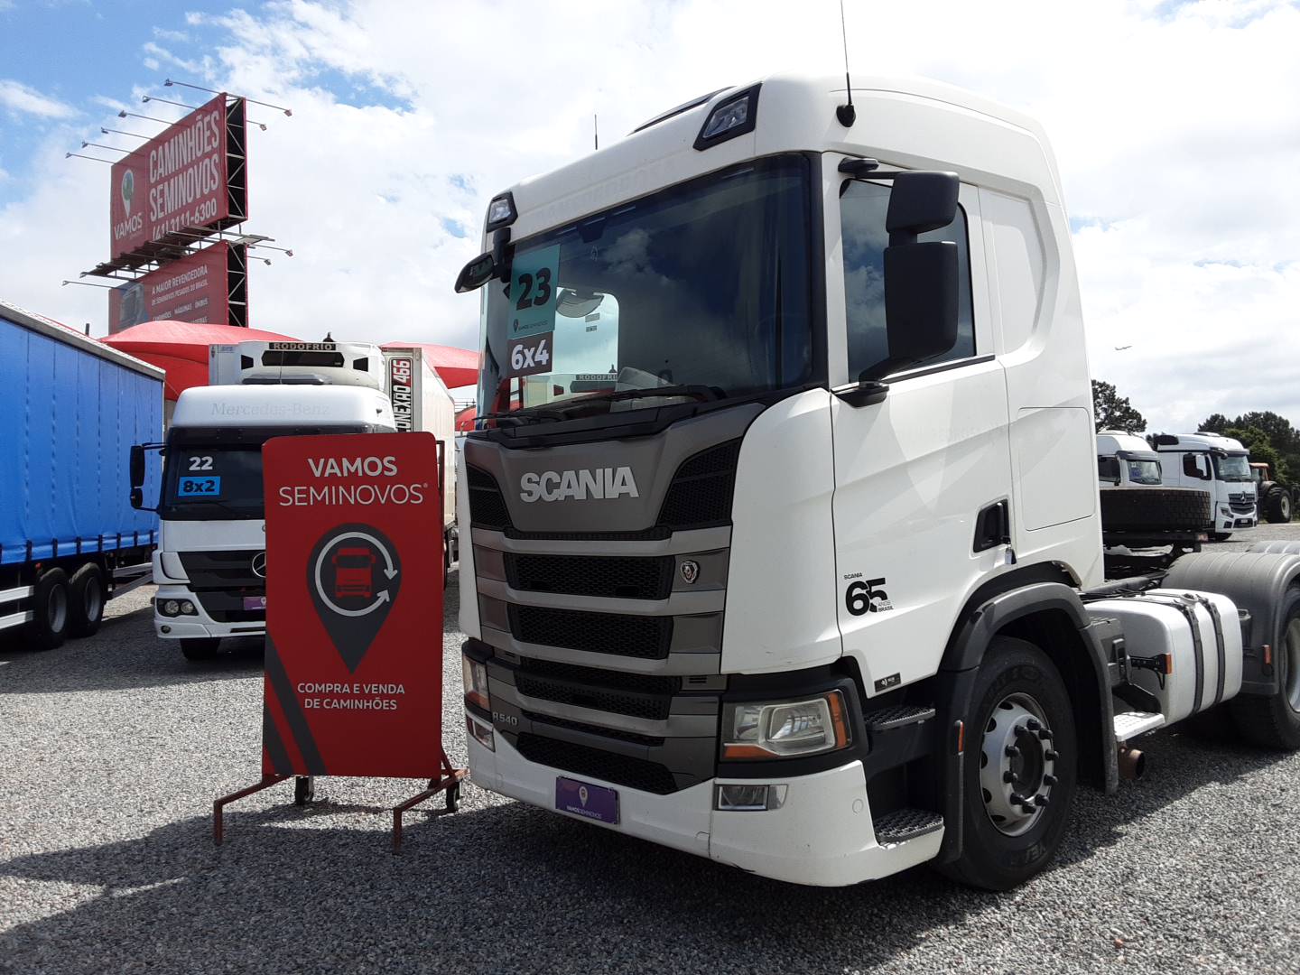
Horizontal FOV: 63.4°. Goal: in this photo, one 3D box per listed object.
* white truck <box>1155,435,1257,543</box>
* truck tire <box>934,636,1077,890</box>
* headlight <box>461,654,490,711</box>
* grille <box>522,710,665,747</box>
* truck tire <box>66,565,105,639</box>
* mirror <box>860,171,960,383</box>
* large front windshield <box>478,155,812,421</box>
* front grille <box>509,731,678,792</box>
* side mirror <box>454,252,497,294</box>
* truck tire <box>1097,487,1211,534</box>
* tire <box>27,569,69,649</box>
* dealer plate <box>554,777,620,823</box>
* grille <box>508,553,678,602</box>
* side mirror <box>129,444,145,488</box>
[{"bbox_3d":[17.576,0.062,37.326,2.550,3.650,6.400,-1,-2,-35],"label":"white truck"},{"bbox_3d":[1.468,1.150,4.533,1.040,1.040,0.300,0,-2,-42],"label":"truck tire"},{"bbox_3d":[-0.829,0.936,5.154,0.200,0.225,0.430,0,-2,-34],"label":"headlight"},{"bbox_3d":[-0.268,1.000,4.363,0.070,0.065,0.950,0,-2,-42],"label":"grille"},{"bbox_3d":[-7.803,1.542,14.425,0.300,1.020,1.020,-1,-1,-10],"label":"truck tire"},{"bbox_3d":[0.896,-0.738,3.644,0.210,0.710,0.310,0,-2,-42],"label":"mirror"},{"bbox_3d":[-0.216,-0.743,4.501,0.270,0.960,2.200,0,-2,-42],"label":"large front windshield"},{"bbox_3d":[-0.263,1.133,4.361,0.080,0.140,1.050,0,-2,-42],"label":"front grille"},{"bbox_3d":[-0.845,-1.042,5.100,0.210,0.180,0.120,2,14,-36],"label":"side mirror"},{"bbox_3d":[3.671,0.174,7.962,1.040,0.290,1.040,0,-2,-42],"label":"truck tire"},{"bbox_3d":[-7.403,1.486,12.875,0.290,1.030,1.030,-1,-2,-10],"label":"tire"},{"bbox_3d":[-0.263,1.293,4.354,0.015,0.136,0.405,0,-2,-42],"label":"dealer plate"},{"bbox_3d":[-0.296,0.355,4.368,0.080,0.170,1.120,0,-2,-42],"label":"grille"},{"bbox_3d":[-5.311,-0.221,10.900,0.180,0.450,0.120,-1,-1,-5],"label":"side mirror"}]

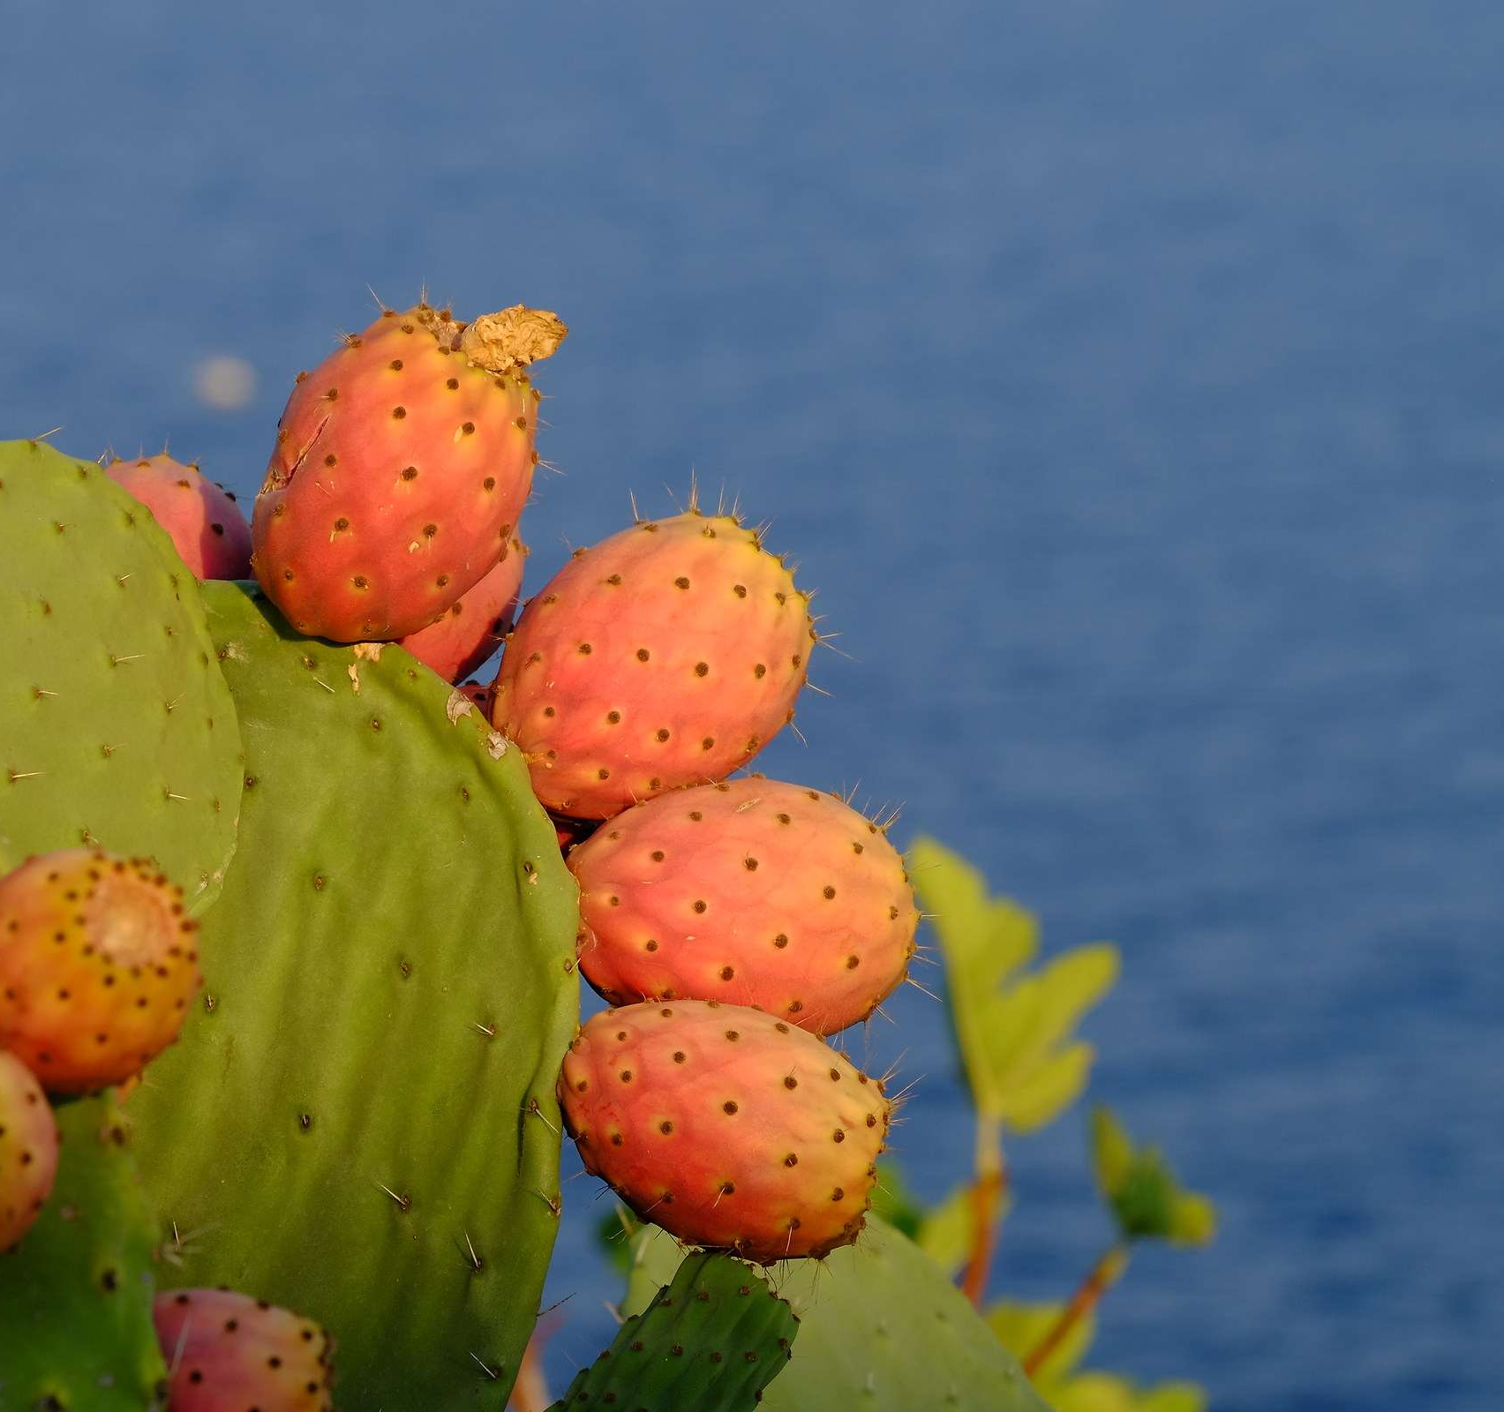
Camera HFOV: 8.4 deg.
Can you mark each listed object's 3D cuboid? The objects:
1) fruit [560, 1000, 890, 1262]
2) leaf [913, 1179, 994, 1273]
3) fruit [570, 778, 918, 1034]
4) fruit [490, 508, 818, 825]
[{"bbox_3d":[-0.007,0.092,2.250,0.073,0.053,0.053,24,0,0],"label":"fruit"},{"bbox_3d":[0.069,0.178,3.500,0.032,0.036,0.014,2,9,11],"label":"leaf"},{"bbox_3d":[-0.002,0.044,2.250,0.077,0.054,0.054,12,0,0],"label":"fruit"},{"bbox_3d":[-0.022,-0.009,2.250,0.076,0.058,0.058,-42,0,0],"label":"fruit"}]

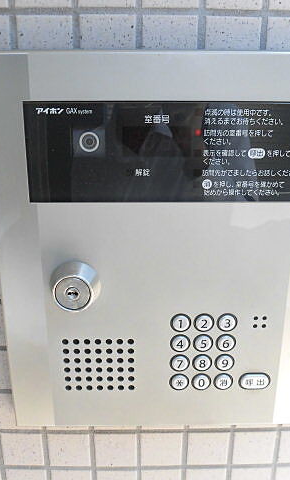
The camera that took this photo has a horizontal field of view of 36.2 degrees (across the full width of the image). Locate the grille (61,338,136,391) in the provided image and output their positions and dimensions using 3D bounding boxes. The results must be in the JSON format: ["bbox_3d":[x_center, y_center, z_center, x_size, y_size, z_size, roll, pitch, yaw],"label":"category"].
[{"bbox_3d":[-0.044,0.122,0.435,0.069,0.059,0.006,0,18,-1],"label":"grille"}]

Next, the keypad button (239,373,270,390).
[{"bbox_3d":[0.109,0.141,0.440,0.031,0.019,0.008,0,18,-1],"label":"keypad button"}]

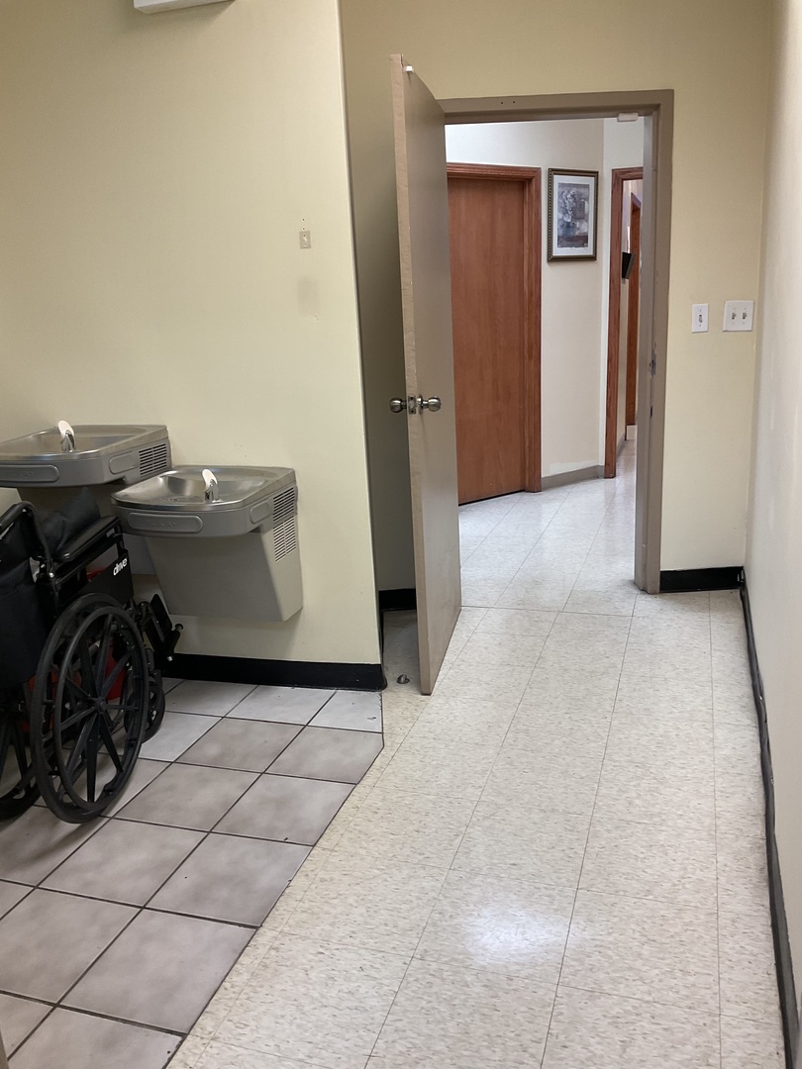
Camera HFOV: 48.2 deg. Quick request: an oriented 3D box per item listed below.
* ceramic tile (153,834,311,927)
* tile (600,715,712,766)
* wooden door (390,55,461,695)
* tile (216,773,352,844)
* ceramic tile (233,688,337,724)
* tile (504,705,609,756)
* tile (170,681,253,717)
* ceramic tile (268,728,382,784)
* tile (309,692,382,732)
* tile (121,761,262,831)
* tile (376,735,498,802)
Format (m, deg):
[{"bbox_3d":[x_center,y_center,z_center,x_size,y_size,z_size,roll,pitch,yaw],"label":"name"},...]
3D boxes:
[{"bbox_3d":[-0.411,0.842,2.188,0.295,0.010,0.308,2,16,18],"label":"ceramic tile"},{"bbox_3d":[0.788,0.625,2.718,0.305,0.014,0.305,2,16,18],"label":"tile"},{"bbox_3d":[0.116,-0.528,3.251,0.042,2.013,0.855,0,15,11],"label":"wooden door"},{"bbox_3d":[-0.315,0.762,2.476,0.296,0.010,0.304,2,16,18],"label":"tile"},{"bbox_3d":[-0.410,0.586,3.098,0.294,0.014,0.269,2,16,18],"label":"ceramic tile"},{"bbox_3d":[0.499,0.615,2.813,0.305,0.014,0.305,2,16,18],"label":"tile"},{"bbox_3d":[-0.708,0.586,3.198,0.308,0.010,0.252,2,16,18],"label":"tile"},{"bbox_3d":[-0.219,0.680,2.757,0.296,0.010,0.304,2,16,18],"label":"ceramic tile"},{"bbox_3d":[-0.137,0.593,3.020,0.263,0.014,0.283,2,16,18],"label":"tile"},{"bbox_3d":[-0.601,0.751,2.564,0.308,0.010,0.308,2,16,18],"label":"tile"},{"bbox_3d":[0.116,0.686,2.629,0.305,0.014,0.305,2,16,18],"label":"tile"}]

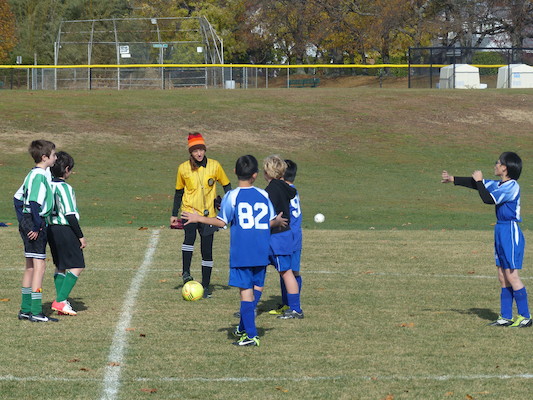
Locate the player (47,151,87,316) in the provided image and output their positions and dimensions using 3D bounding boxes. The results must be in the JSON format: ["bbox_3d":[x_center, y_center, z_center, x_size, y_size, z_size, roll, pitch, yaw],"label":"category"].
[{"bbox_3d":[-1.764,0.295,25.800,0.380,1.449,0.420,0,1,-40],"label":"player"}]

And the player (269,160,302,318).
[{"bbox_3d":[0.187,0.331,25.900,0.370,1.377,0.410,1,1,32],"label":"player"}]

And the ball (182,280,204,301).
[{"bbox_3d":[-0.709,0.882,28.200,0.210,0.210,0.210,0,1,0],"label":"ball"}]

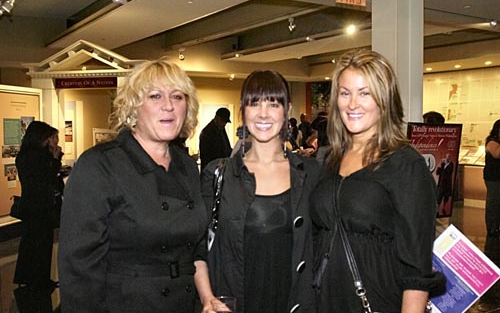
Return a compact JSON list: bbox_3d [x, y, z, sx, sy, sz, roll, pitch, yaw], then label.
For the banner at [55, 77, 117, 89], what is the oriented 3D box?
[{"bbox_3d":[-2.479,-1.106,8.200,1.030,0.165,0.050,1,4,17],"label":"banner"}]

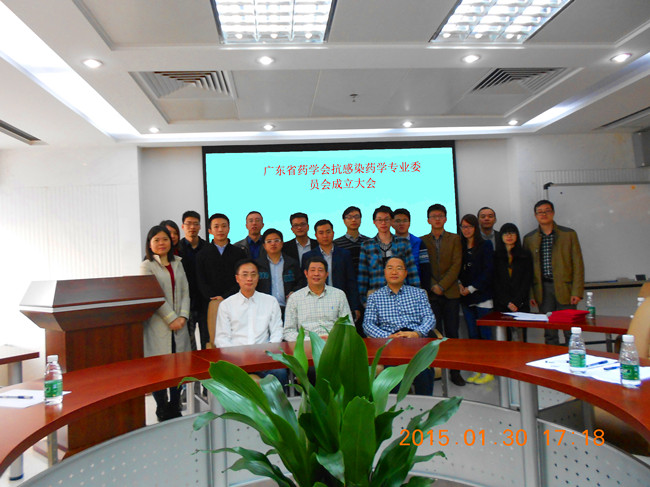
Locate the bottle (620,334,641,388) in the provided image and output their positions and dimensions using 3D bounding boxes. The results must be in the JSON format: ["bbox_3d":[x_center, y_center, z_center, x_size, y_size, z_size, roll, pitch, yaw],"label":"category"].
[{"bbox_3d":[1.049,0.407,1.680,0.060,0.178,0.060,-3,-2,17],"label":"bottle"}]

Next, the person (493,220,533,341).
[{"bbox_3d":[1.758,0.552,4.550,0.430,1.500,0.280,-3,-2,17],"label":"person"}]

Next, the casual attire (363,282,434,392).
[{"bbox_3d":[0.504,0.761,3.300,0.540,0.930,0.700,-3,-2,5],"label":"casual attire"}]

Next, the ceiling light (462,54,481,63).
[{"bbox_3d":[0.946,-1.200,3.151,0.115,0.035,0.115,-3,-2,-6],"label":"ceiling light"}]

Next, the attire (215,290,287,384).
[{"bbox_3d":[-0.503,0.814,3.370,0.500,0.980,0.680,-2,-2,-10],"label":"attire"}]

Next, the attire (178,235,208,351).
[{"bbox_3d":[-1.192,0.675,4.500,0.480,1.470,0.280,-2,-2,-14],"label":"attire"}]

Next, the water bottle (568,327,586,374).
[{"bbox_3d":[0.964,0.406,1.860,0.064,0.172,0.064,-3,-2,0],"label":"water bottle"}]

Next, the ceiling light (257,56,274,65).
[{"bbox_3d":[-0.368,-1.136,3.016,0.115,0.035,0.115,-3,-2,-6],"label":"ceiling light"}]

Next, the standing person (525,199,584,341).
[{"bbox_3d":[2.201,0.439,4.700,0.560,1.690,0.320,-4,-2,21],"label":"standing person"}]

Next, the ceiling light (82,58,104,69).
[{"bbox_3d":[-1.376,-1.077,2.886,0.122,0.040,0.122,-3,-2,-6],"label":"ceiling light"}]

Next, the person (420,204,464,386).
[{"bbox_3d":[1.157,0.483,4.720,0.460,1.735,0.300,-4,-2,18],"label":"person"}]

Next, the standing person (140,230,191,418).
[{"bbox_3d":[-1.316,0.645,4.060,0.440,1.610,0.310,-2,-2,-30],"label":"standing person"}]

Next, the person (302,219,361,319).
[{"bbox_3d":[0.061,0.585,4.300,0.520,1.610,0.310,-3,-2,3],"label":"person"}]

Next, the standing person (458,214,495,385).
[{"bbox_3d":[1.505,0.526,4.800,0.420,1.620,0.310,-5,-3,38],"label":"standing person"}]

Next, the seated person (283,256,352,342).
[{"bbox_3d":[-0.026,0.726,3.400,0.530,1.270,0.750,-3,-2,-2],"label":"seated person"}]

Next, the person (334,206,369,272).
[{"bbox_3d":[0.313,0.515,4.850,0.480,1.740,0.290,-3,-2,3],"label":"person"}]

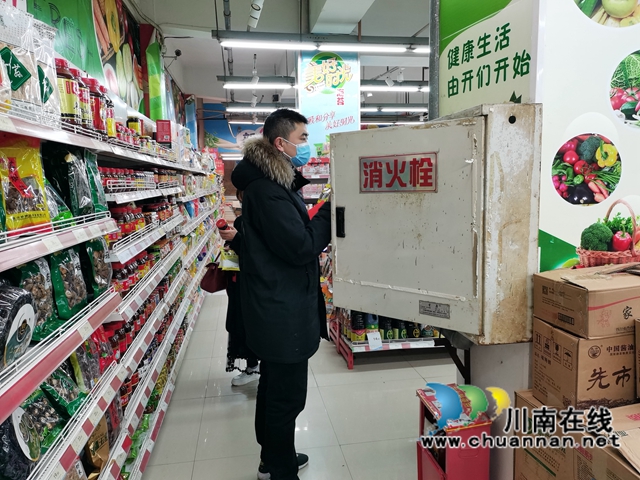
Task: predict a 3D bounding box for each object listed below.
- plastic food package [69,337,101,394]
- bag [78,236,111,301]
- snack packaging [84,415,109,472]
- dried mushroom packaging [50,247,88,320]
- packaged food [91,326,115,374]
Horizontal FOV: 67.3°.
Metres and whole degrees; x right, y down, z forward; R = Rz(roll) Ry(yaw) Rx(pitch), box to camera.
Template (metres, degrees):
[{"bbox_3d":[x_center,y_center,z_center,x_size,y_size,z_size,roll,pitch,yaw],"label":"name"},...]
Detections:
[{"bbox_3d":[-0.853,0.421,1.716,0.045,0.215,0.135,-11,8,-2],"label":"plastic food package"},{"bbox_3d":[-1.000,0.125,2.188,0.060,0.290,0.180,-9,6,3],"label":"bag"},{"bbox_3d":[-0.940,0.818,2.054,0.060,0.230,0.145,-6,6,6],"label":"snack packaging"},{"bbox_3d":[-0.977,0.161,1.900,0.065,0.290,0.180,-9,7,0],"label":"dried mushroom packaging"},{"bbox_3d":[-0.995,0.504,2.217,0.055,0.210,0.150,-14,7,2],"label":"packaged food"}]

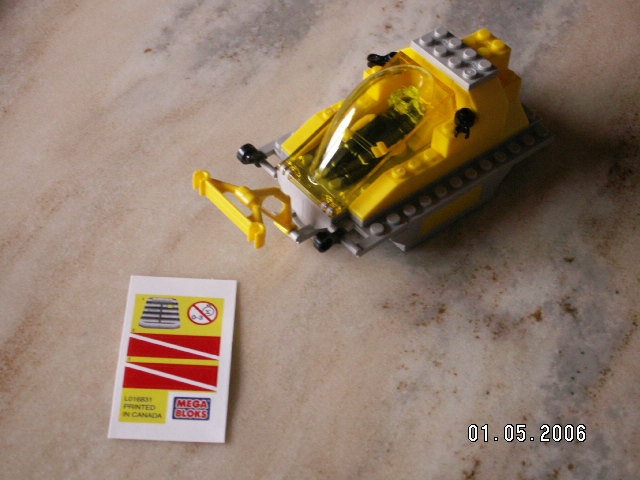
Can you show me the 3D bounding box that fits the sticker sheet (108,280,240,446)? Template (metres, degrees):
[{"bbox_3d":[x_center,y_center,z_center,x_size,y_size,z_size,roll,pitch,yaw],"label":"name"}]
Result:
[{"bbox_3d":[-0.051,0.041,0.408,0.040,0.002,0.070,2,50,-2],"label":"sticker sheet"}]

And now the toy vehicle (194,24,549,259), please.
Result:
[{"bbox_3d":[0.021,-0.038,0.443,0.141,0.057,0.065,-30,58,-26],"label":"toy vehicle"}]

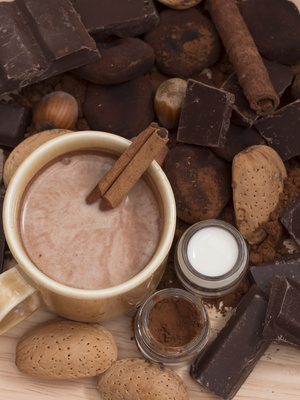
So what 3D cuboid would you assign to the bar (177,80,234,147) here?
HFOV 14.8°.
[{"bbox_3d":[0.023,-0.037,0.493,0.018,0.007,0.025,10,94,11],"label":"bar"}]

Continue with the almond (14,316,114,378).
[{"bbox_3d":[-0.035,0.062,0.482,0.041,0.018,0.024,-6,75,-2],"label":"almond"}]

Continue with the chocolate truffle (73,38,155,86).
[{"bbox_3d":[-0.016,-0.060,0.503,0.037,0.017,0.030,-7,42,-8],"label":"chocolate truffle"}]

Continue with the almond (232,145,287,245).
[{"bbox_3d":[0.046,-0.002,0.494,0.022,0.018,0.042,3,75,1],"label":"almond"}]

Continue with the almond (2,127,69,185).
[{"bbox_3d":[-0.045,-0.015,0.502,0.040,0.018,0.025,-36,78,-9],"label":"almond"}]

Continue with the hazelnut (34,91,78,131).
[{"bbox_3d":[-0.041,-0.039,0.507,0.019,0.018,0.018,0,75,0],"label":"hazelnut"}]

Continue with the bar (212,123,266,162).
[{"bbox_3d":[0.039,-0.026,0.504,0.028,0.014,0.026,0,75,0],"label":"bar"}]

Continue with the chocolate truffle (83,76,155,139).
[{"bbox_3d":[-0.014,-0.041,0.509,0.031,0.017,0.030,0,75,0],"label":"chocolate truffle"}]

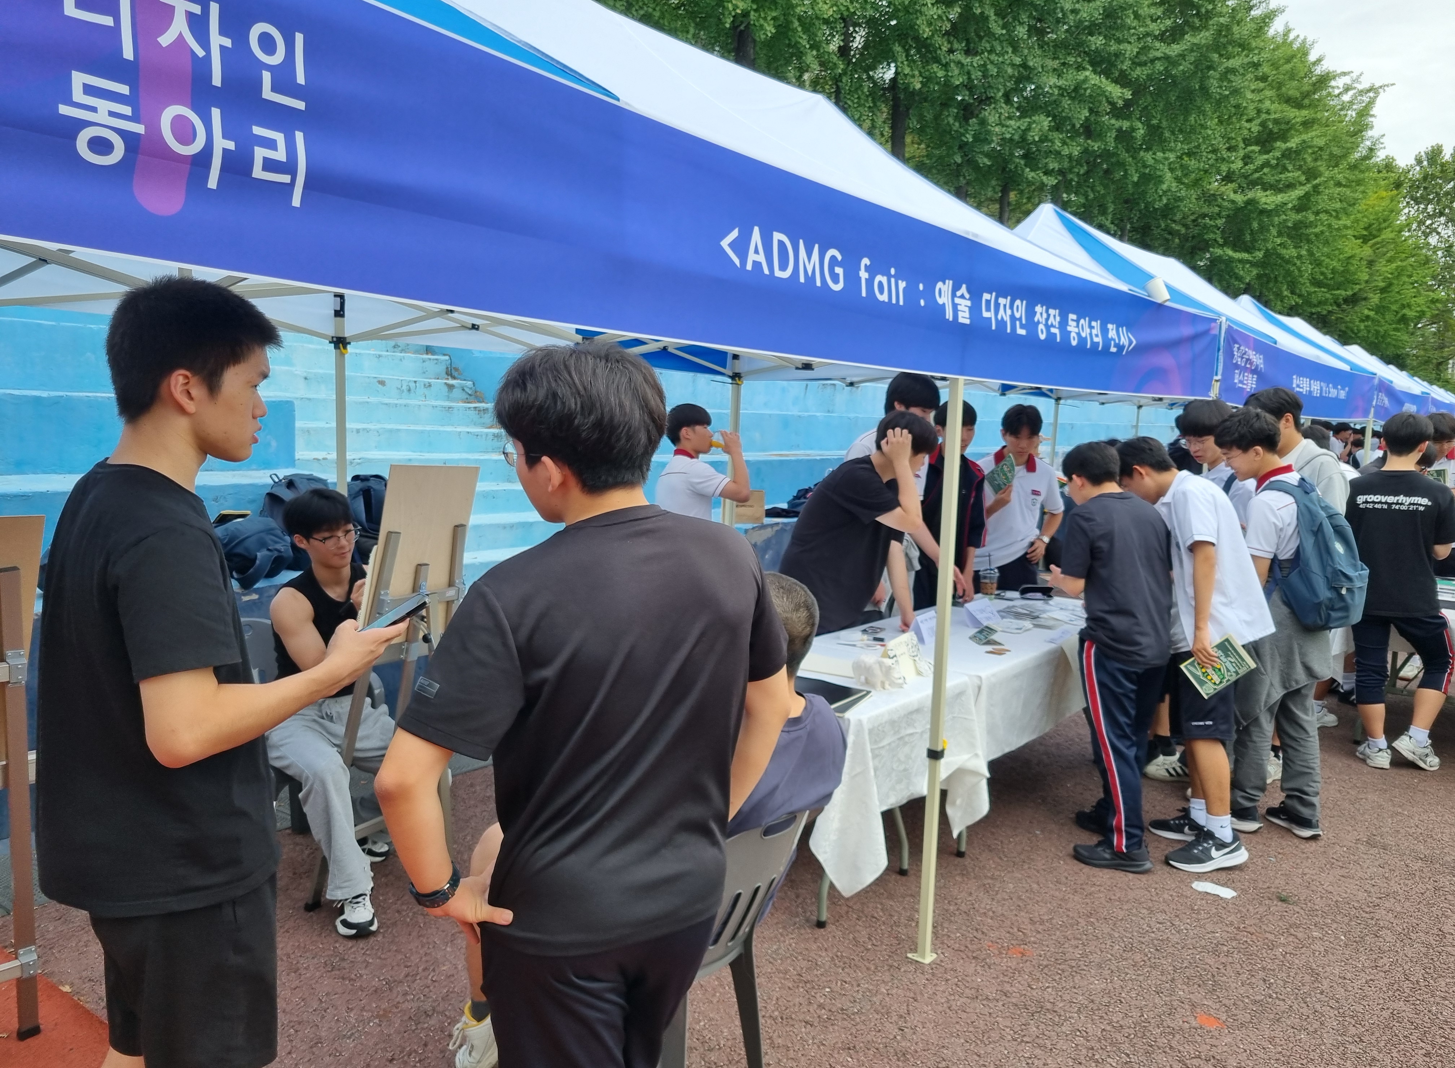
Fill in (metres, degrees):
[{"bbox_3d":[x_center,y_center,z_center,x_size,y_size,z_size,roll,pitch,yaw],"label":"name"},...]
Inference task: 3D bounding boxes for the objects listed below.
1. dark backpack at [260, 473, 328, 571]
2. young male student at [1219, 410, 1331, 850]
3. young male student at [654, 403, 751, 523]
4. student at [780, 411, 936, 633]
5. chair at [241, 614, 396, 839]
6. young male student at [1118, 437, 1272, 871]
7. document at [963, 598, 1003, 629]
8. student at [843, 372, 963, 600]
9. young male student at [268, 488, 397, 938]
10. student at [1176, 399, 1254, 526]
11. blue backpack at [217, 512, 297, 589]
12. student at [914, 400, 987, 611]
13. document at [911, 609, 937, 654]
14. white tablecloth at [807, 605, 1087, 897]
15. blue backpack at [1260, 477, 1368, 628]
[{"bbox_3d":[-2.072,-0.063,5.250,0.240,0.440,0.330,7,8,36],"label":"dark backpack"},{"bbox_3d":[2.151,0.340,4.285,0.420,1.660,0.460,6,8,32],"label":"young male student"},{"bbox_3d":[-0.138,0.154,5.408,0.450,1.610,0.460,1,7,-12],"label":"young male student"},{"bbox_3d":[0.498,0.319,4.259,0.700,1.590,0.500,6,8,29],"label":"student"},{"bbox_3d":[-1.426,0.717,3.654,0.530,0.800,0.550,-4,9,-41],"label":"chair"},{"bbox_3d":[1.803,0.432,4.200,0.580,1.600,0.460,4,7,14],"label":"young male student"},{"bbox_3d":[1.072,0.320,4.580,0.115,0.095,0.210,7,8,36],"label":"document"},{"bbox_3d":[0.814,0.152,5.253,0.550,1.850,0.520,4,7,20],"label":"student"},{"bbox_3d":[-1.323,0.519,3.771,0.600,1.310,0.900,-4,9,-41],"label":"young male student"},{"bbox_3d":[2.223,0.260,5.128,0.400,1.760,0.460,1,7,-12],"label":"student"},{"bbox_3d":[-2.208,0.061,4.915,0.320,0.280,0.420,7,8,36],"label":"blue backpack"},{"bbox_3d":[1.137,0.163,5.789,0.420,1.730,0.480,8,9,42],"label":"student"},{"bbox_3d":[0.772,0.355,4.185,0.115,0.095,0.210,7,8,36],"label":"document"},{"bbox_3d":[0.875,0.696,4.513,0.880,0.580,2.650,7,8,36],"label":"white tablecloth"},{"bbox_3d":[2.283,0.073,4.250,0.320,0.490,0.240,-7,0,-31],"label":"blue backpack"}]

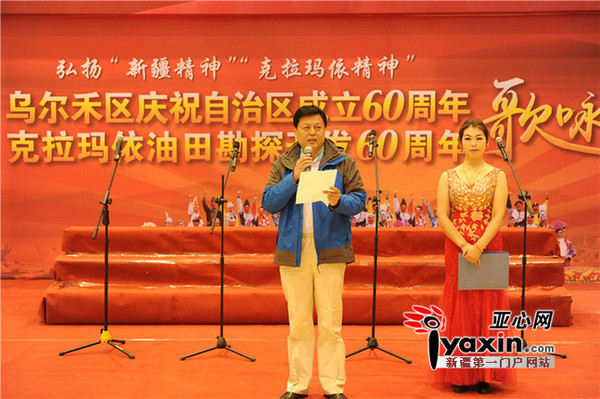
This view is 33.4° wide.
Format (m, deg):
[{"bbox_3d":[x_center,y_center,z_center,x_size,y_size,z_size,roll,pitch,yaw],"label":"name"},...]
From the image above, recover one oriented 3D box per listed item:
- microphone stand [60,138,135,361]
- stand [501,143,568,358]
[{"bbox_3d":[-1.363,0.336,7.346,0.537,1.574,0.528,2,3,25],"label":"microphone stand"},{"bbox_3d":[1.568,0.348,7.356,0.546,1.597,0.573,-1,3,-24],"label":"stand"}]

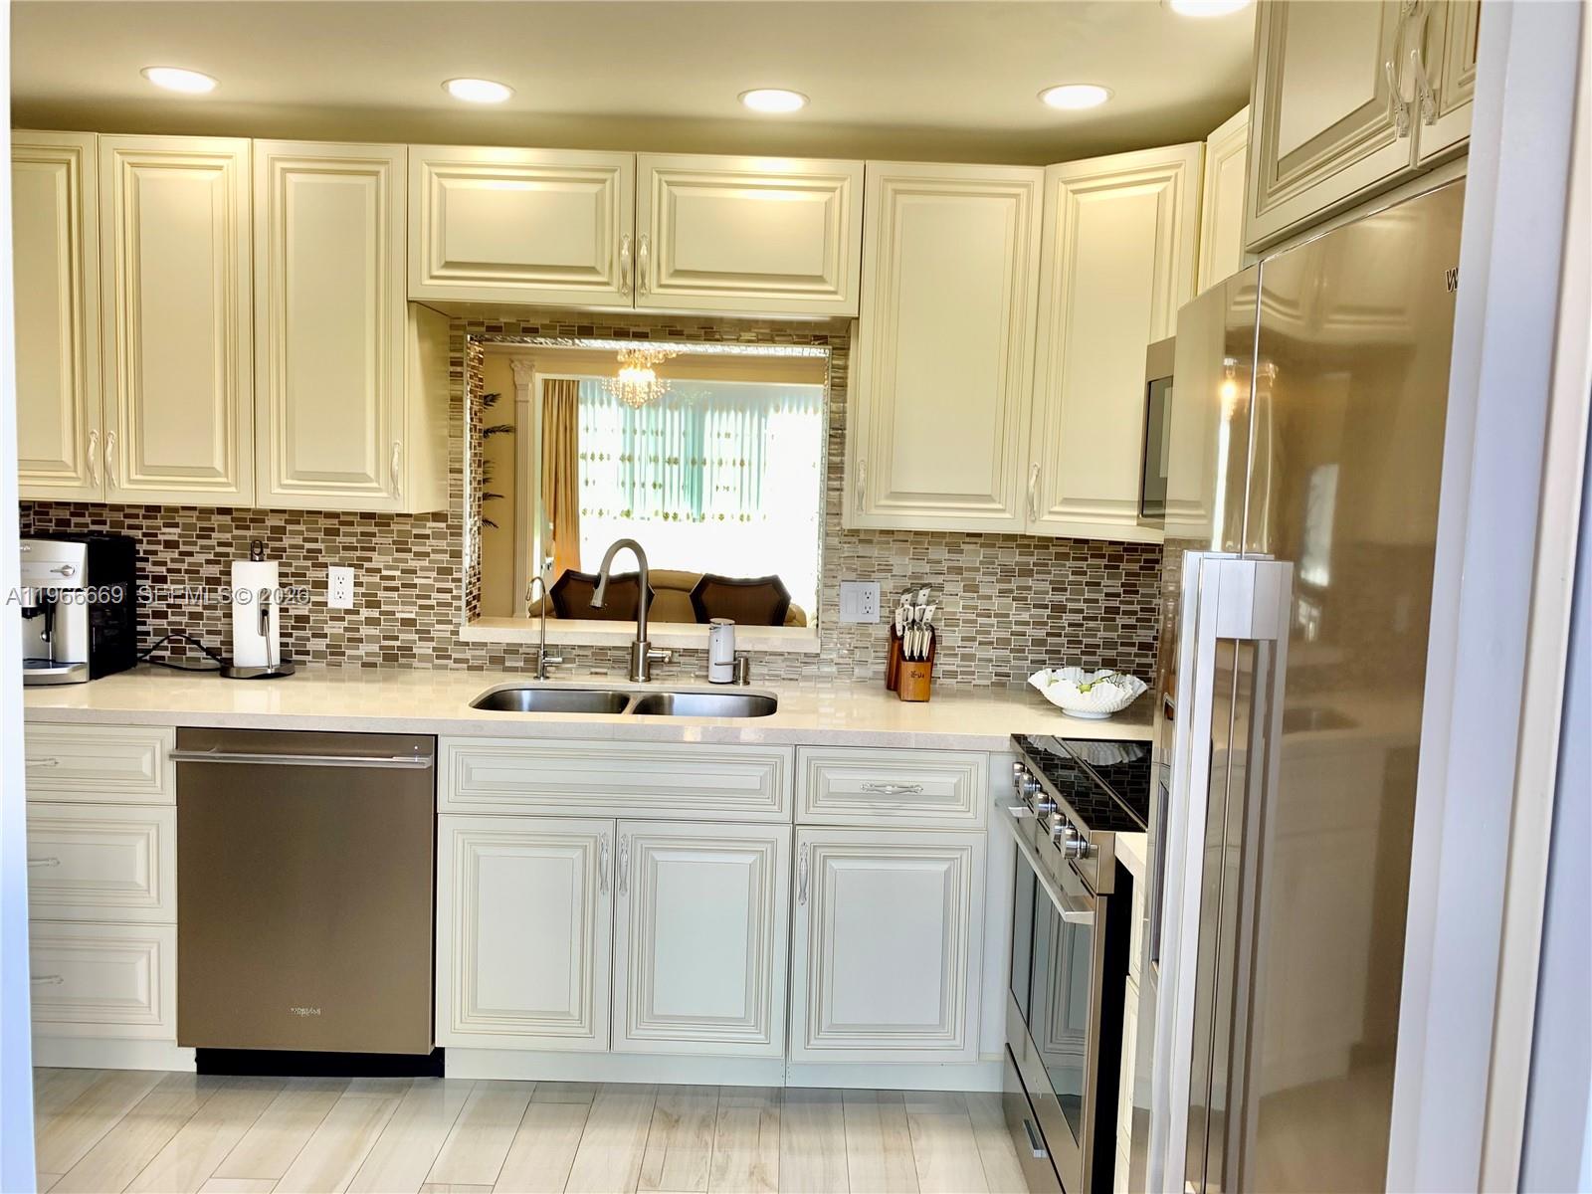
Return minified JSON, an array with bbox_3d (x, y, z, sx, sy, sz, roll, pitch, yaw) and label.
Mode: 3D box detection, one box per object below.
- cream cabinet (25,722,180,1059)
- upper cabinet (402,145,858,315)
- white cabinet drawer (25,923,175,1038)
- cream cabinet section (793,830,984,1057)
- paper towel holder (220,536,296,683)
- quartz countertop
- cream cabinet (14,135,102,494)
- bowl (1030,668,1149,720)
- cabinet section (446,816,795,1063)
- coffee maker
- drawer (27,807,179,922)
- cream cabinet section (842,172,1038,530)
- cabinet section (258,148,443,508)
[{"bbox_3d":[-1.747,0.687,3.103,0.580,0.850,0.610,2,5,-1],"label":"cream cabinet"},{"bbox_3d":[-0.400,-0.926,3.136,1.134,0.380,0.338,2,6,-1],"label":"upper cabinet"},{"bbox_3d":[-1.811,0.879,3.135,0.673,0.287,0.605,2,6,-1],"label":"white cabinet drawer"},{"bbox_3d":[0.211,0.797,3.128,0.455,0.567,0.610,2,5,0],"label":"cream cabinet section"},{"bbox_3d":[-1.460,0.025,3.247,0.189,0.371,0.189,2,6,-1],"label":"paper towel holder"},{"bbox_3d":[-0.466,0.279,3.084,3.297,0.037,0.673,2,6,-1],"label":"quartz countertop"},{"bbox_3d":[-1.918,-0.708,3.142,0.370,0.914,0.326,2,5,-1],"label":"cream cabinet"},{"bbox_3d":[0.748,0.254,3.080,0.305,0.097,0.295,2,5,0],"label":"bowl"},{"bbox_3d":[-0.430,0.776,3.124,0.828,0.567,0.610,2,5,0],"label":"cabinet section"},{"bbox_3d":[-1.945,0.023,3.175,0.280,0.360,0.370,2,5,-1],"label":"coffee maker"},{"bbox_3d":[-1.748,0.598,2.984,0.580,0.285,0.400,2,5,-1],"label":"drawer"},{"bbox_3d":[0.377,-0.631,3.153,0.441,0.903,0.345,2,5,0],"label":"cream cabinet section"},{"bbox_3d":[-1.155,-0.681,3.143,0.381,0.903,0.345,2,5,0],"label":"cabinet section"}]

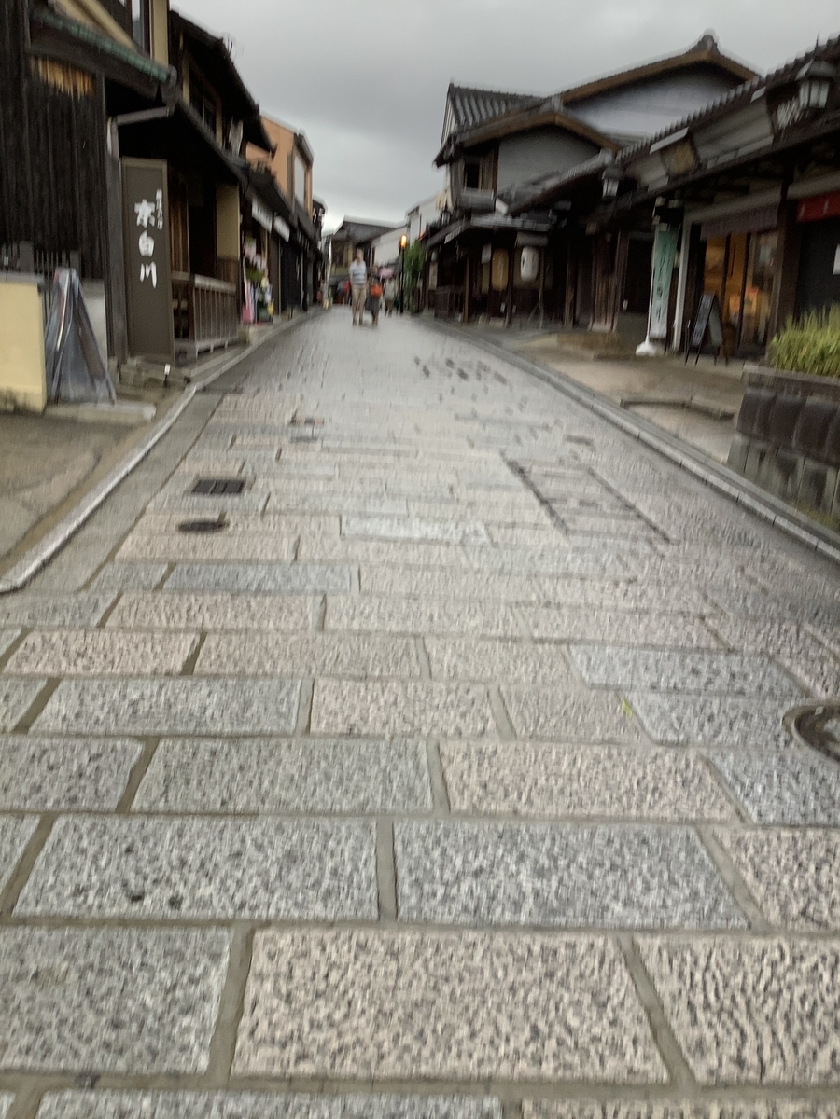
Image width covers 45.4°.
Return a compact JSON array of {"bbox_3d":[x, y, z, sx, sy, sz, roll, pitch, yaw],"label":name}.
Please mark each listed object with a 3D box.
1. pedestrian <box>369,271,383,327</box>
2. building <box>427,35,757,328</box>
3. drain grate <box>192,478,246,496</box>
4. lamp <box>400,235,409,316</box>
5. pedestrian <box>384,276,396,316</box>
[{"bbox_3d":[-1.063,-6.427,24.319,0.500,1.500,0.400,1,14,-4],"label":"pedestrian"},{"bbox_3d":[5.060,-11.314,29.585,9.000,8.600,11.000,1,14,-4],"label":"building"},{"bbox_3d":[-1.060,-0.368,5.273,0.275,0.030,0.280,2,20,-4],"label":"drain grate"},{"bbox_3d":[-0.646,-11.165,39.132,0.360,3.050,0.360,1,14,-4],"label":"lamp"},{"bbox_3d":[-1.095,-9.929,37.305,0.500,1.620,0.380,1,14,-4],"label":"pedestrian"}]

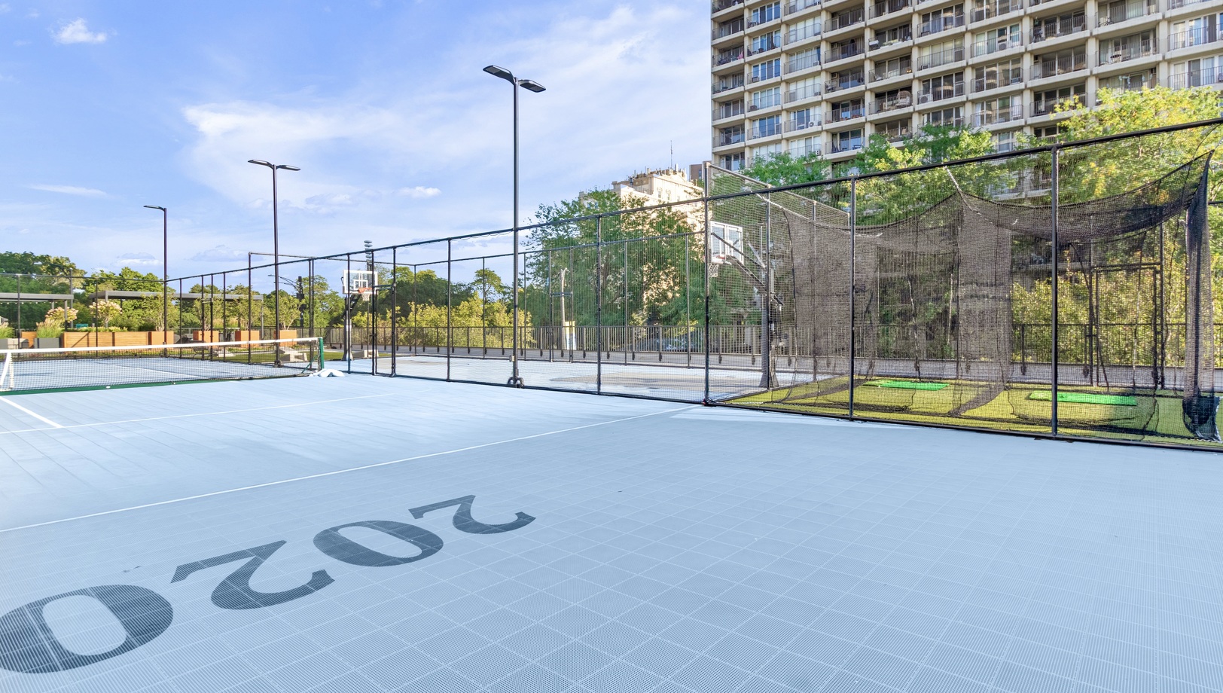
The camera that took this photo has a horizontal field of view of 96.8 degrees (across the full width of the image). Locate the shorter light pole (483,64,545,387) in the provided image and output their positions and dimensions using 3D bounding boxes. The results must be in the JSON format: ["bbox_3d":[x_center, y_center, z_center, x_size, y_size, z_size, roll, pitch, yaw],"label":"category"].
[{"bbox_3d":[-2.370,-2.860,13.500,1.720,7.720,0.420,-1,1,-44],"label":"shorter light pole"}]

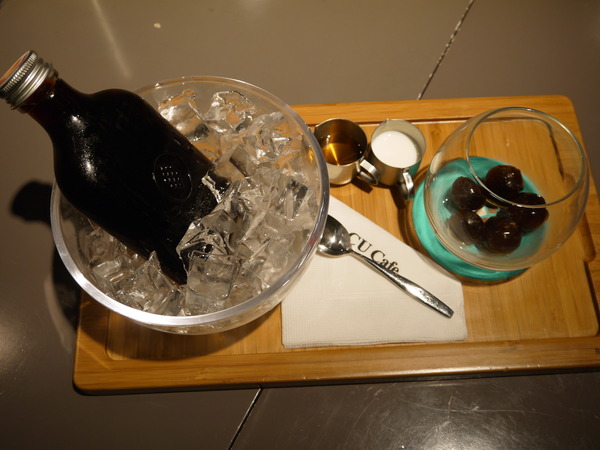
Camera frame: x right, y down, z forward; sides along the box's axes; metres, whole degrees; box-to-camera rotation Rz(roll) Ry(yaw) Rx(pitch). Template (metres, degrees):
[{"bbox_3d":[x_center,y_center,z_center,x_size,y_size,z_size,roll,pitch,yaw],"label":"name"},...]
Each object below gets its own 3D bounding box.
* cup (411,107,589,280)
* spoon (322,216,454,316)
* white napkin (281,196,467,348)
[{"bbox_3d":[0.138,-0.022,0.449,0.105,0.094,0.105,1,66,-1],"label":"cup"},{"bbox_3d":[0.056,0.029,0.466,0.124,0.017,0.029,32,69,12],"label":"spoon"},{"bbox_3d":[0.050,0.023,0.477,0.128,0.003,0.128,-2,66,-2],"label":"white napkin"}]

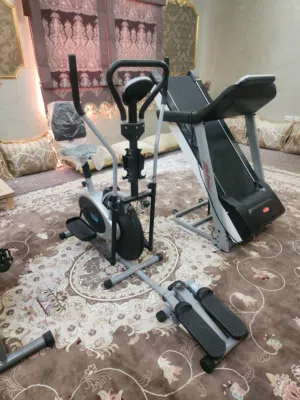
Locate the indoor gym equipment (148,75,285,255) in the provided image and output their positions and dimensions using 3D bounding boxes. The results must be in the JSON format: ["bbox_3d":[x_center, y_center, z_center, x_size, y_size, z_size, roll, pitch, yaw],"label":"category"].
[{"bbox_3d":[0.615,-0.442,2.465,0.734,1.349,1.251,-20,32,-34],"label":"indoor gym equipment"}]

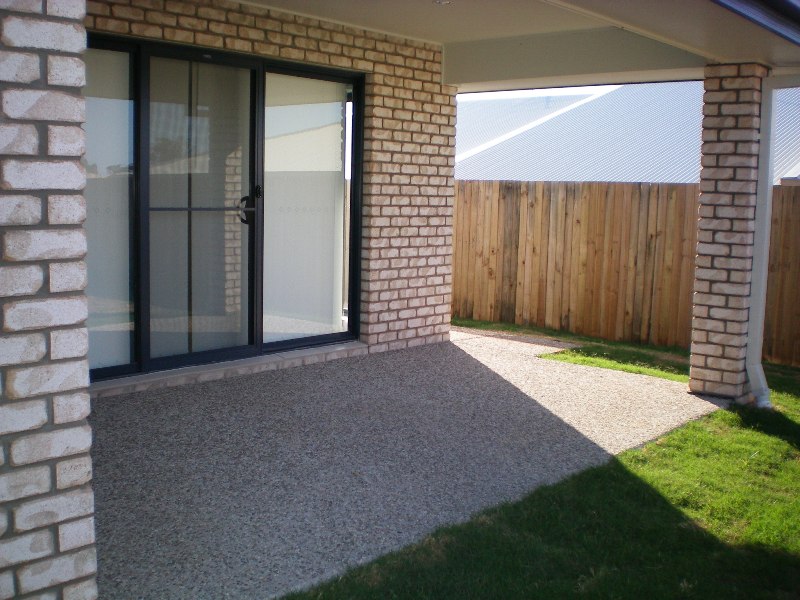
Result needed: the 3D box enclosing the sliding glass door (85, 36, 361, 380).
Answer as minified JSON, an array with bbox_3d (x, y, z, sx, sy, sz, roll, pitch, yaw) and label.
[{"bbox_3d":[-1.301,-0.631,6.055,0.120,2.129,2.845,7,9,42],"label":"sliding glass door"}]

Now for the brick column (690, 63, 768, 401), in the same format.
[{"bbox_3d":[2.323,-0.464,6.125,0.348,2.277,0.348,7,9,42],"label":"brick column"}]

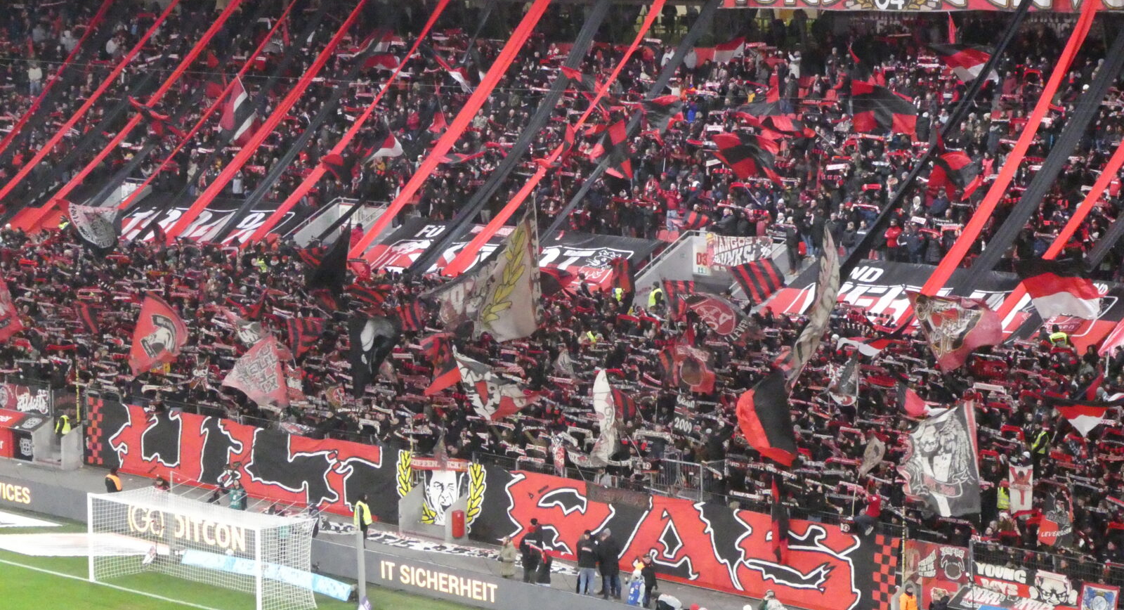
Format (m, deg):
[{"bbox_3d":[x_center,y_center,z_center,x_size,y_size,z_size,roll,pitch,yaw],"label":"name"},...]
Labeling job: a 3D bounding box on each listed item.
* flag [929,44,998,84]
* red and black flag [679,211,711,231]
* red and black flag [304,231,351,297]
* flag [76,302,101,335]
[{"bbox_3d":[13.476,-8.071,98.029,2.250,1.320,0.500,2,7,16],"label":"flag"},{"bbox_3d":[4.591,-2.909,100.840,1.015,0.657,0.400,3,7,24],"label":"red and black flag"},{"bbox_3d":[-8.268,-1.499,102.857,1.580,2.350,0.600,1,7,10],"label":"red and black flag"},{"bbox_3d":[-17.016,0.489,105.062,0.880,1.180,0.300,0,6,2],"label":"flag"}]

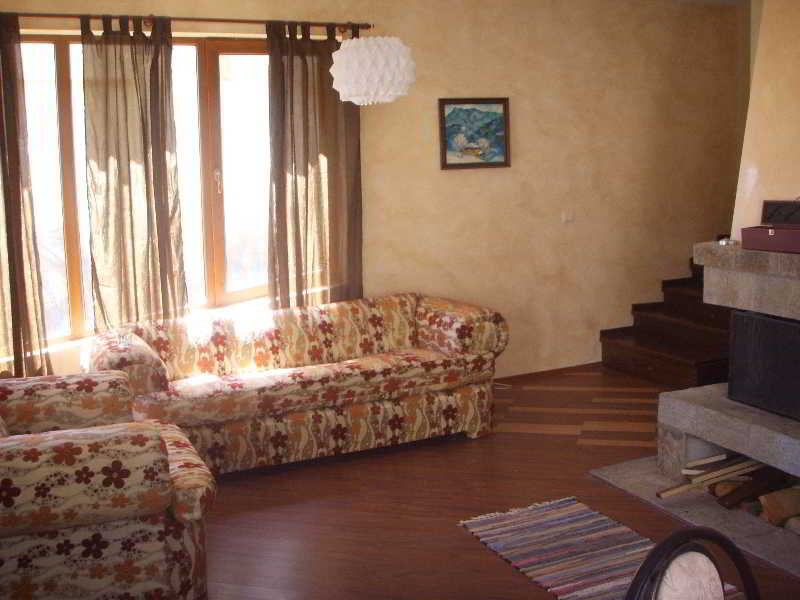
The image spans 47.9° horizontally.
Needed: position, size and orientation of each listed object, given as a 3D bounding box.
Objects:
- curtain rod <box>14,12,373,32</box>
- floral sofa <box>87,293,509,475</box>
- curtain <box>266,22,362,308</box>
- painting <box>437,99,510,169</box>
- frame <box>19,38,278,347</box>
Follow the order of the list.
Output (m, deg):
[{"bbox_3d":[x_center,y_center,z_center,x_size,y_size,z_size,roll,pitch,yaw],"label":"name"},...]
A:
[{"bbox_3d":[-0.994,-1.206,3.918,0.056,0.052,2.431,13,19,42],"label":"curtain rod"},{"bbox_3d":[-0.517,0.415,4.609,2.038,0.701,0.757,-6,15,-24],"label":"floral sofa"},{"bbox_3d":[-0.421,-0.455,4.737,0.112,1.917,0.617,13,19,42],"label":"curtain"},{"bbox_3d":[0.435,-0.958,5.178,0.460,0.402,0.035,-6,15,-24],"label":"painting"},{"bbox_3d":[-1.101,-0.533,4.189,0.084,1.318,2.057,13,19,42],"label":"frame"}]

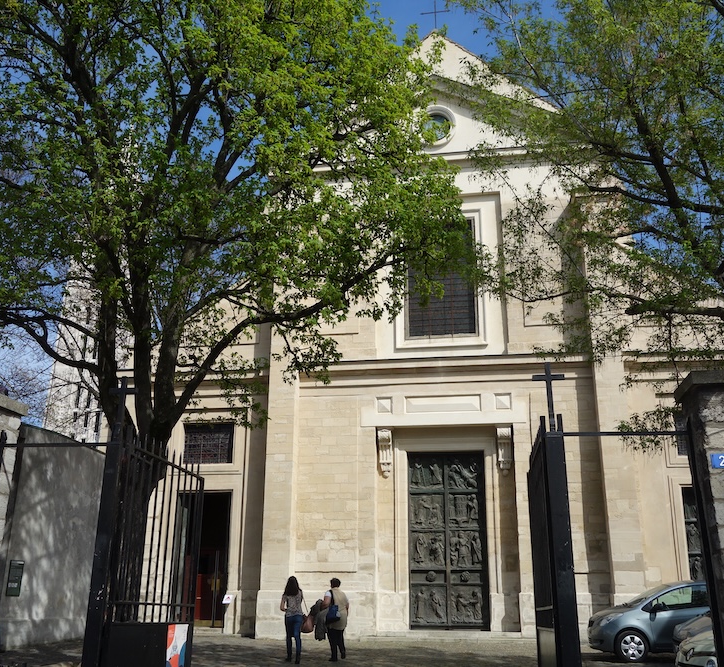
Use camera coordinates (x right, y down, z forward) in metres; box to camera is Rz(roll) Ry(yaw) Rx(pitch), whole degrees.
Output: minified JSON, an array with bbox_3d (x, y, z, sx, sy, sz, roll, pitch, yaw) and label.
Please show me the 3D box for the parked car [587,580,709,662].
[{"bbox_3d":[6.469,5.761,15.710,3.760,1.530,1.700,-2,-18,9],"label":"parked car"}]

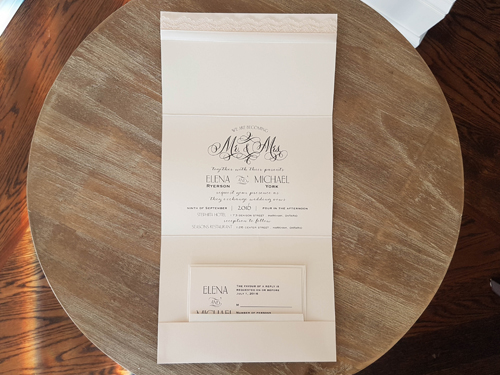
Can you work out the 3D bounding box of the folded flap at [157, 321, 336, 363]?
[{"bbox_3d":[-0.003,0.163,0.397,0.188,0.005,0.044,0,85,0],"label":"folded flap"}]

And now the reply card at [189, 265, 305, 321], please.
[{"bbox_3d":[-0.003,0.126,0.401,0.122,0.004,0.082,0,85,0],"label":"reply card"}]

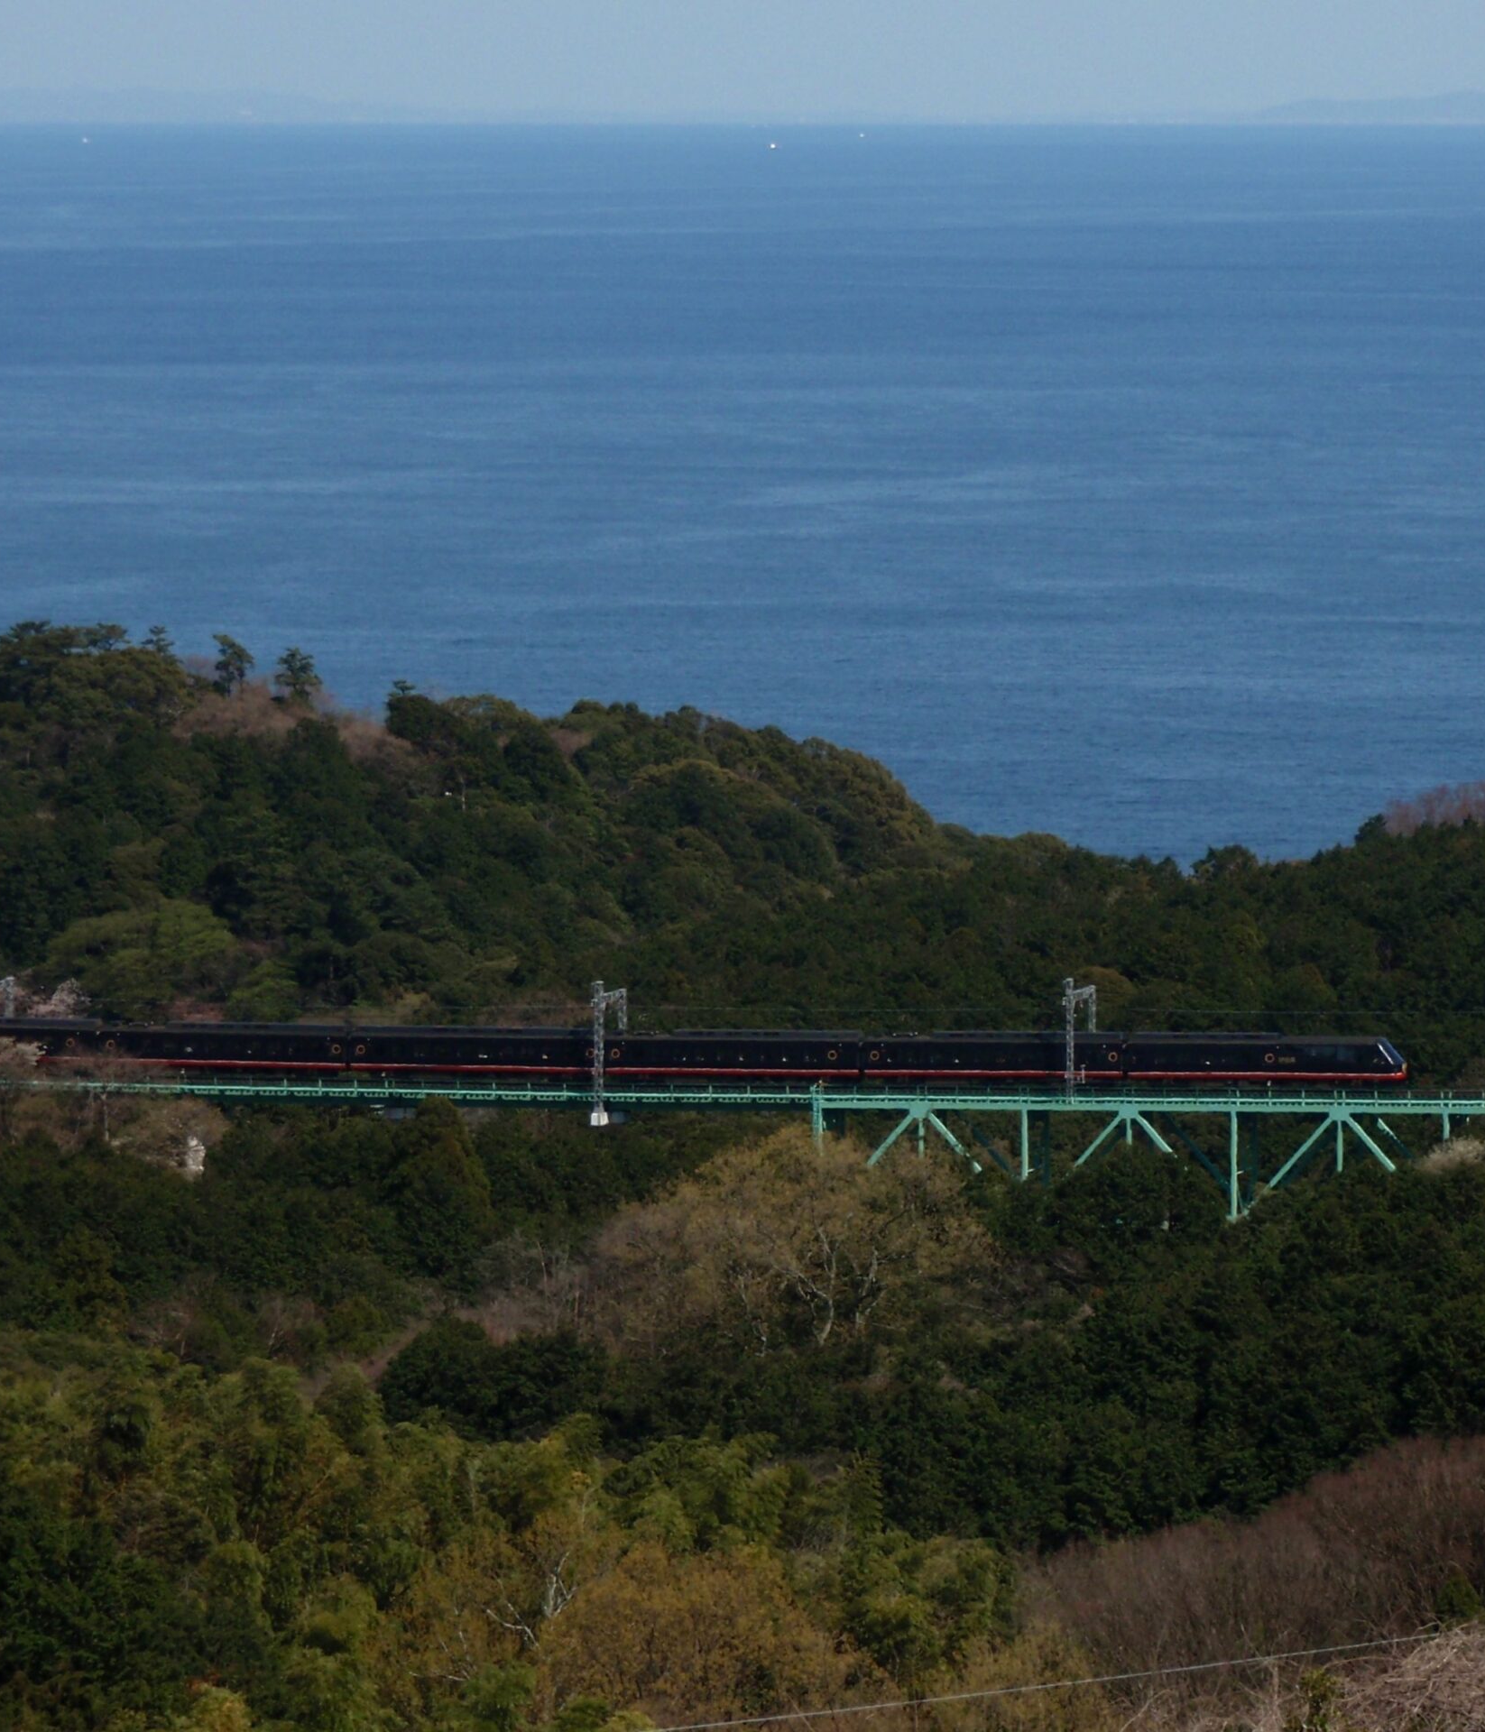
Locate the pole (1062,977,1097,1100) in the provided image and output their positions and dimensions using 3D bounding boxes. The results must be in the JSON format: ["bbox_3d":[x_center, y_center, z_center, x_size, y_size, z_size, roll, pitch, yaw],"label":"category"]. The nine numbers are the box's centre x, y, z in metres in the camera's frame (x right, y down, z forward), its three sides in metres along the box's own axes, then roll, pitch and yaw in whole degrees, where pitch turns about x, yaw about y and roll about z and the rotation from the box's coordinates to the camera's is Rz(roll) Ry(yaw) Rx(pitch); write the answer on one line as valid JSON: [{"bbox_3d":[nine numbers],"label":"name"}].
[{"bbox_3d":[24.519,12.368,578.939,0.750,9.160,6.100,2,6,19],"label":"pole"}]

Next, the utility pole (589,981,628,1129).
[{"bbox_3d":[-9.650,13.598,590.639,0.750,10.860,6.100,2,6,18],"label":"utility pole"}]

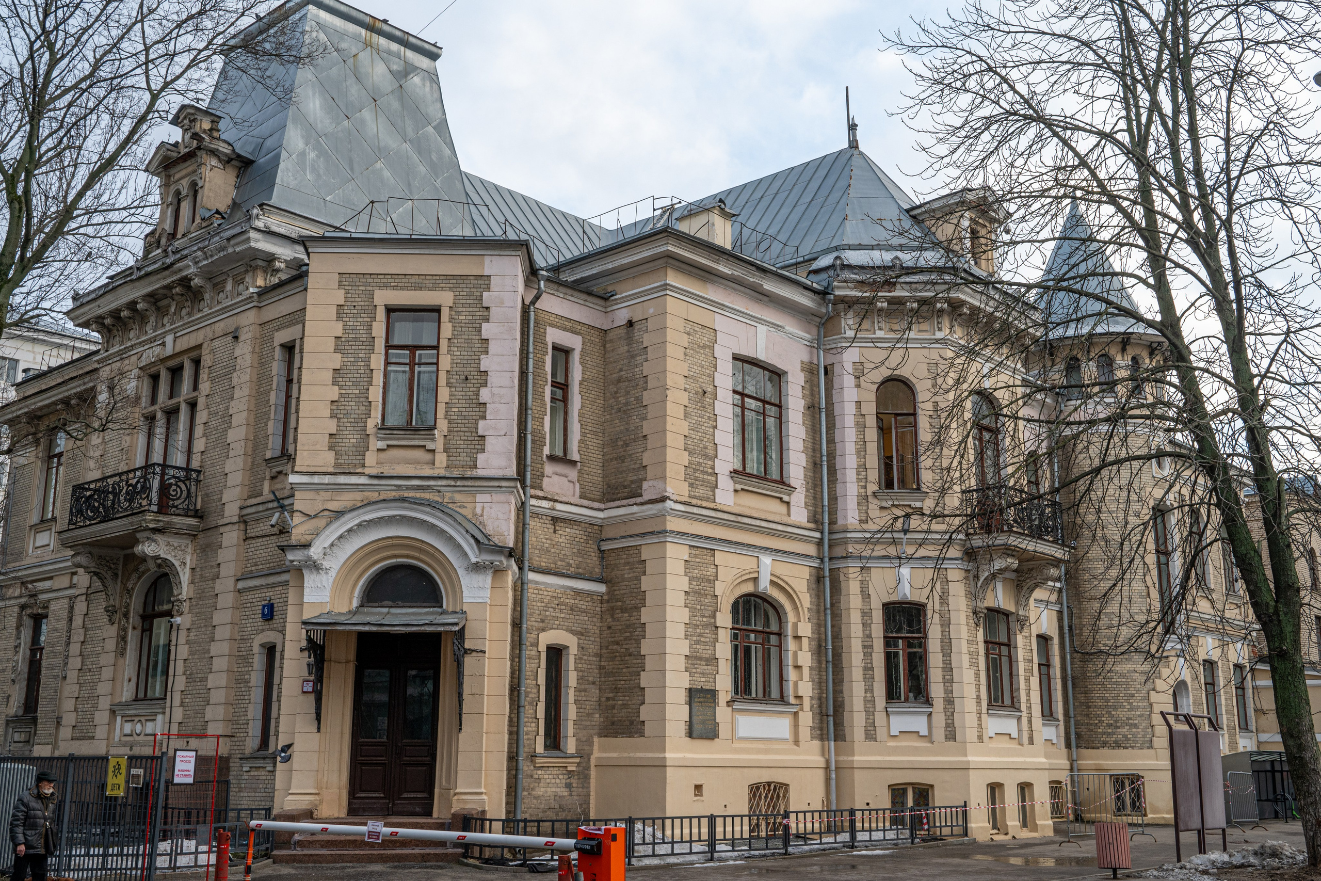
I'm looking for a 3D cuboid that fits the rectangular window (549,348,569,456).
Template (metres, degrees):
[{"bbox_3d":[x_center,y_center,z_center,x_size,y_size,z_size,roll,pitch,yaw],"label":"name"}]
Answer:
[{"bbox_3d":[-2.162,-0.771,26.233,0.200,2.310,0.620,-13,-19,42],"label":"rectangular window"}]

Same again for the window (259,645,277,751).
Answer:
[{"bbox_3d":[-7.350,4.881,24.492,0.610,1.990,0.200,-12,-18,40],"label":"window"}]

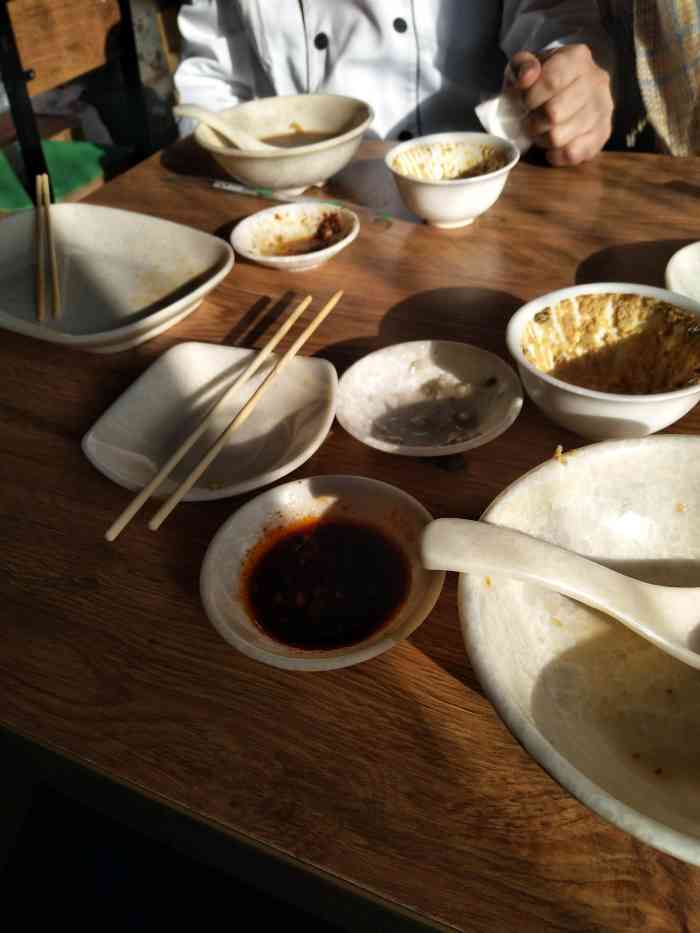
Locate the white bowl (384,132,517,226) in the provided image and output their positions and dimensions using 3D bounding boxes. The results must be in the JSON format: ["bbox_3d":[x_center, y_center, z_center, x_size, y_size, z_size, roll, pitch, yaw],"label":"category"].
[{"bbox_3d":[0.086,-0.234,0.586,0.107,0.049,0.107,-4,44,4],"label":"white bowl"}]

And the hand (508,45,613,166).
[{"bbox_3d":[0.188,-0.332,0.645,0.085,0.088,0.090,-23,46,-16],"label":"hand"}]

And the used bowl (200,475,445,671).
[{"bbox_3d":[-0.011,0.050,0.322,0.110,0.022,0.110,-4,44,4],"label":"used bowl"}]

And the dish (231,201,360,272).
[{"bbox_3d":[-0.043,-0.182,0.570,0.105,0.021,0.105,-4,44,4],"label":"dish"}]

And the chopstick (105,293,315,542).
[{"bbox_3d":[-0.071,-0.040,0.402,0.005,0.005,0.220,13,47,20],"label":"chopstick"}]

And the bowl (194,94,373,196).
[{"bbox_3d":[-0.058,-0.300,0.670,0.166,0.053,0.166,-4,44,4],"label":"bowl"}]

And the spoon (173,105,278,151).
[{"bbox_3d":[-0.106,-0.308,0.665,0.132,0.050,0.042,10,46,6],"label":"spoon"}]

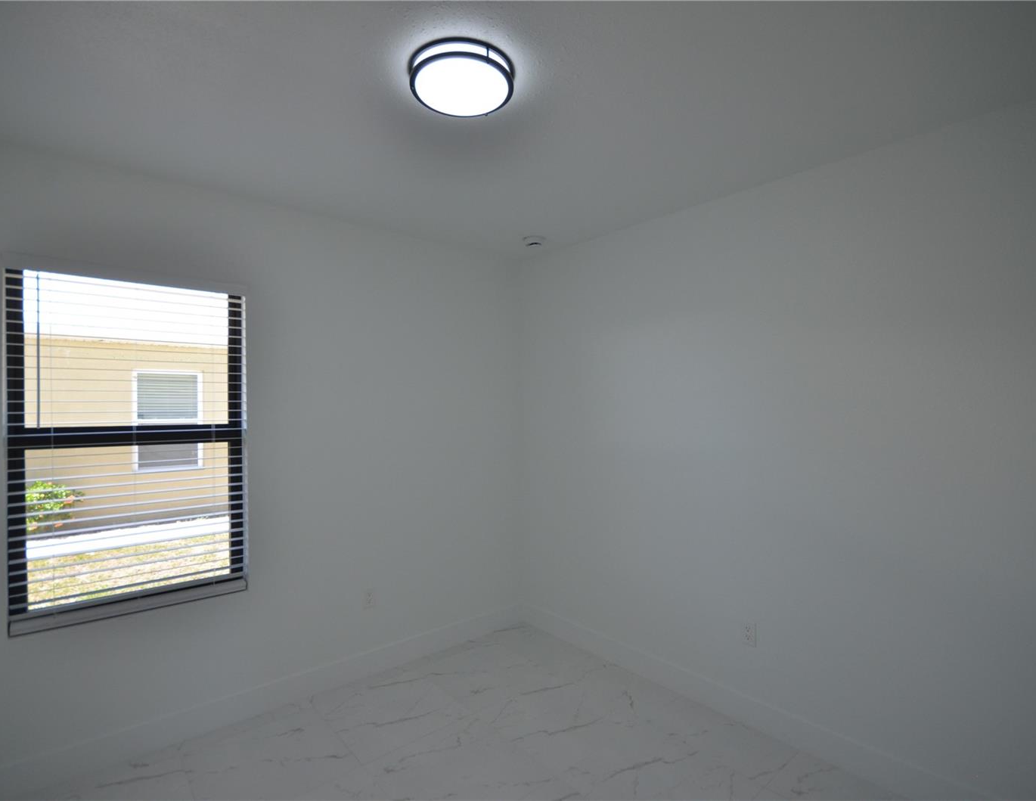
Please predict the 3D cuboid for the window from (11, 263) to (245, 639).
[{"bbox_3d":[-1.680,0.183,2.225,0.865,1.410,0.080,0,0,-41],"label":"window"}]

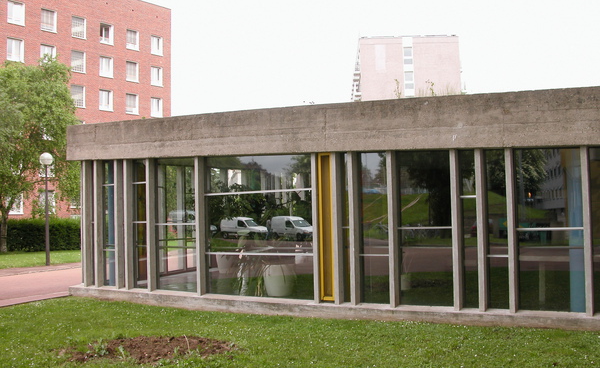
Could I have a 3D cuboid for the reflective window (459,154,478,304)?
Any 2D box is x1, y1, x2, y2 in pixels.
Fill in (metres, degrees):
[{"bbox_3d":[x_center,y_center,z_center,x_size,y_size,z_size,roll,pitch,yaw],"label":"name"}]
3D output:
[{"bbox_3d":[2.391,0.629,8.451,0.279,2.235,0.100,-3,-3,29],"label":"reflective window"}]

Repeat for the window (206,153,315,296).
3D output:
[{"bbox_3d":[-0.714,0.712,10.209,2.200,2.395,0.120,-3,-3,29],"label":"window"}]

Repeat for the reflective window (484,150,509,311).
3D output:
[{"bbox_3d":[2.673,0.619,8.214,0.335,2.205,0.120,-3,-3,29],"label":"reflective window"}]

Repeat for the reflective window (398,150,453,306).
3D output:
[{"bbox_3d":[1.843,0.640,8.791,0.887,2.285,0.100,-3,-3,29],"label":"reflective window"}]

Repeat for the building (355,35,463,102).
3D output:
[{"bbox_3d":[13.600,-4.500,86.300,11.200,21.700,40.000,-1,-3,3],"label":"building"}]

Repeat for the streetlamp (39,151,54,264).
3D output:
[{"bbox_3d":[-8.716,0.860,20.948,0.470,3.987,0.470,-3,-3,29],"label":"streetlamp"}]

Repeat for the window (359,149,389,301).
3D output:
[{"bbox_3d":[1.171,0.664,9.206,0.568,2.317,0.100,-3,-3,29],"label":"window"}]

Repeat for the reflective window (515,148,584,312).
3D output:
[{"bbox_3d":[3.272,0.590,7.907,0.894,2.195,0.100,-3,-3,29],"label":"reflective window"}]

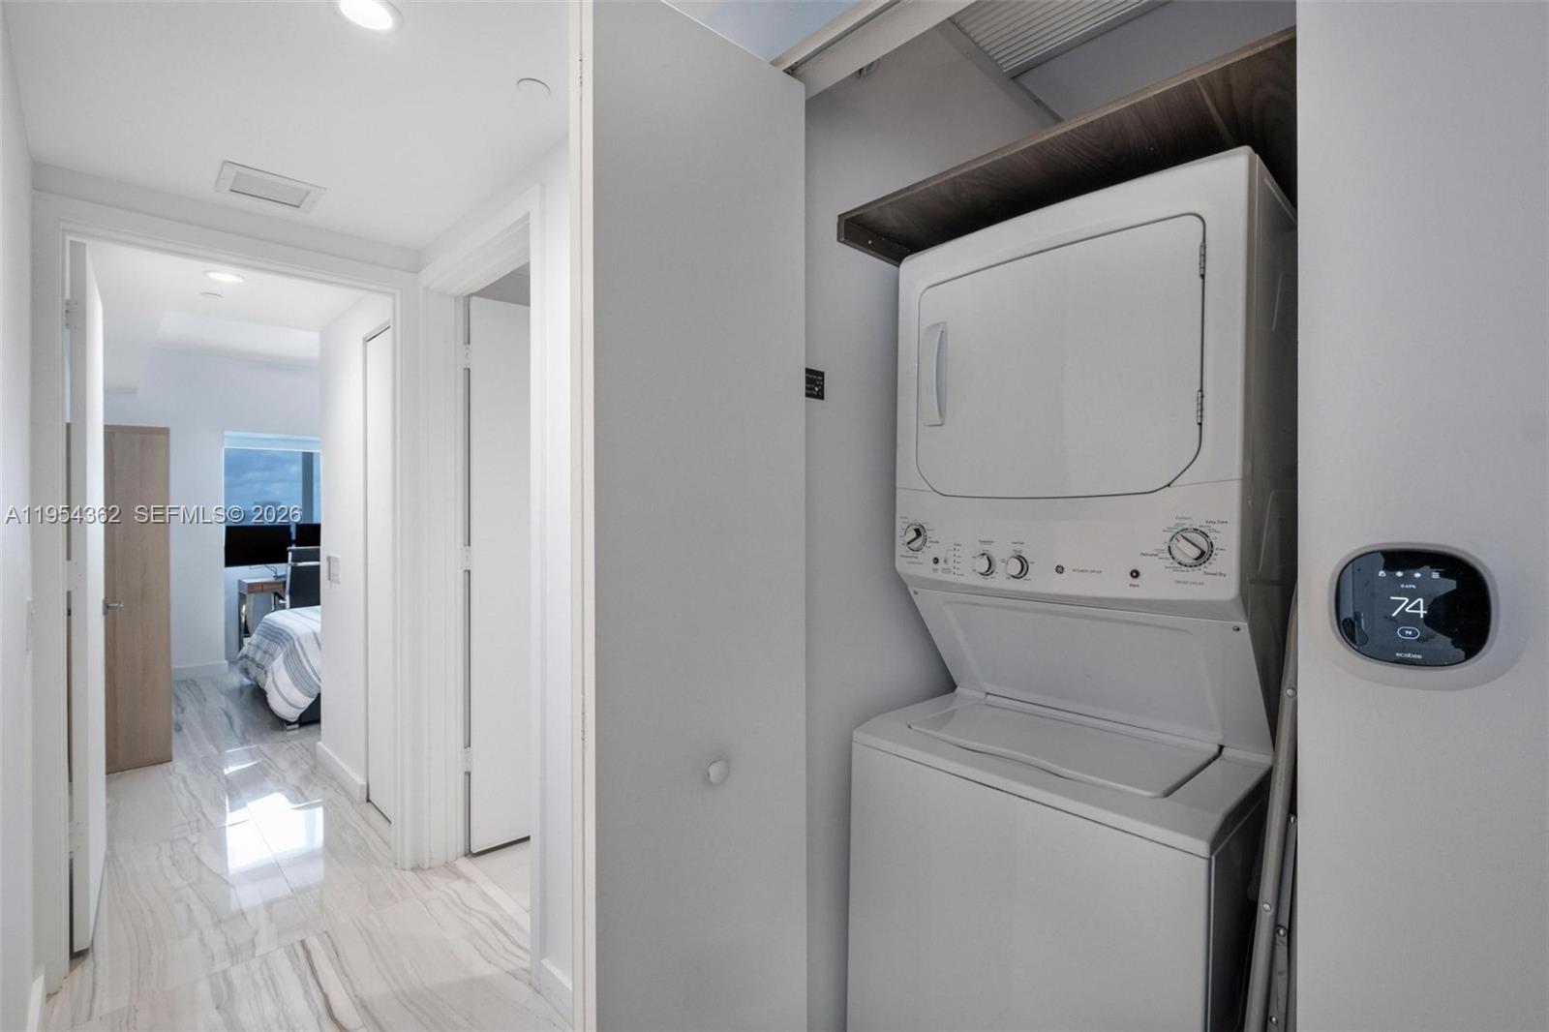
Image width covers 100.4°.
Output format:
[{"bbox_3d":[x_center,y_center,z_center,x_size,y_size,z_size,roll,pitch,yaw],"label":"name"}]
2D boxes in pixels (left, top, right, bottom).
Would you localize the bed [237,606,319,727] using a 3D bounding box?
[{"bbox_3d":[-2.828,0.962,5.084,1.650,0.480,1.980,1,1,45],"label":"bed"}]

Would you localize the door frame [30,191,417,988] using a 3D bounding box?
[{"bbox_3d":[-1.736,0.222,2.159,0.140,2.210,0.965,1,1,45],"label":"door frame"}]

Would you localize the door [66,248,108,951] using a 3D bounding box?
[{"bbox_3d":[-2.336,0.252,2.208,0.780,2.118,0.040,1,1,45],"label":"door"}]

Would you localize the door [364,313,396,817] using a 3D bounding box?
[{"bbox_3d":[-1.642,0.257,2.766,0.560,2.105,0.040,1,1,45],"label":"door"}]

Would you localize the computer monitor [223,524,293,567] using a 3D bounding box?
[{"bbox_3d":[-4.270,0.258,5.357,0.050,0.335,0.520,1,1,25],"label":"computer monitor"}]

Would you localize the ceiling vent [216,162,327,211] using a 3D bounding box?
[{"bbox_3d":[-1.533,-0.988,1.965,0.250,0.020,0.235,1,1,45],"label":"ceiling vent"}]

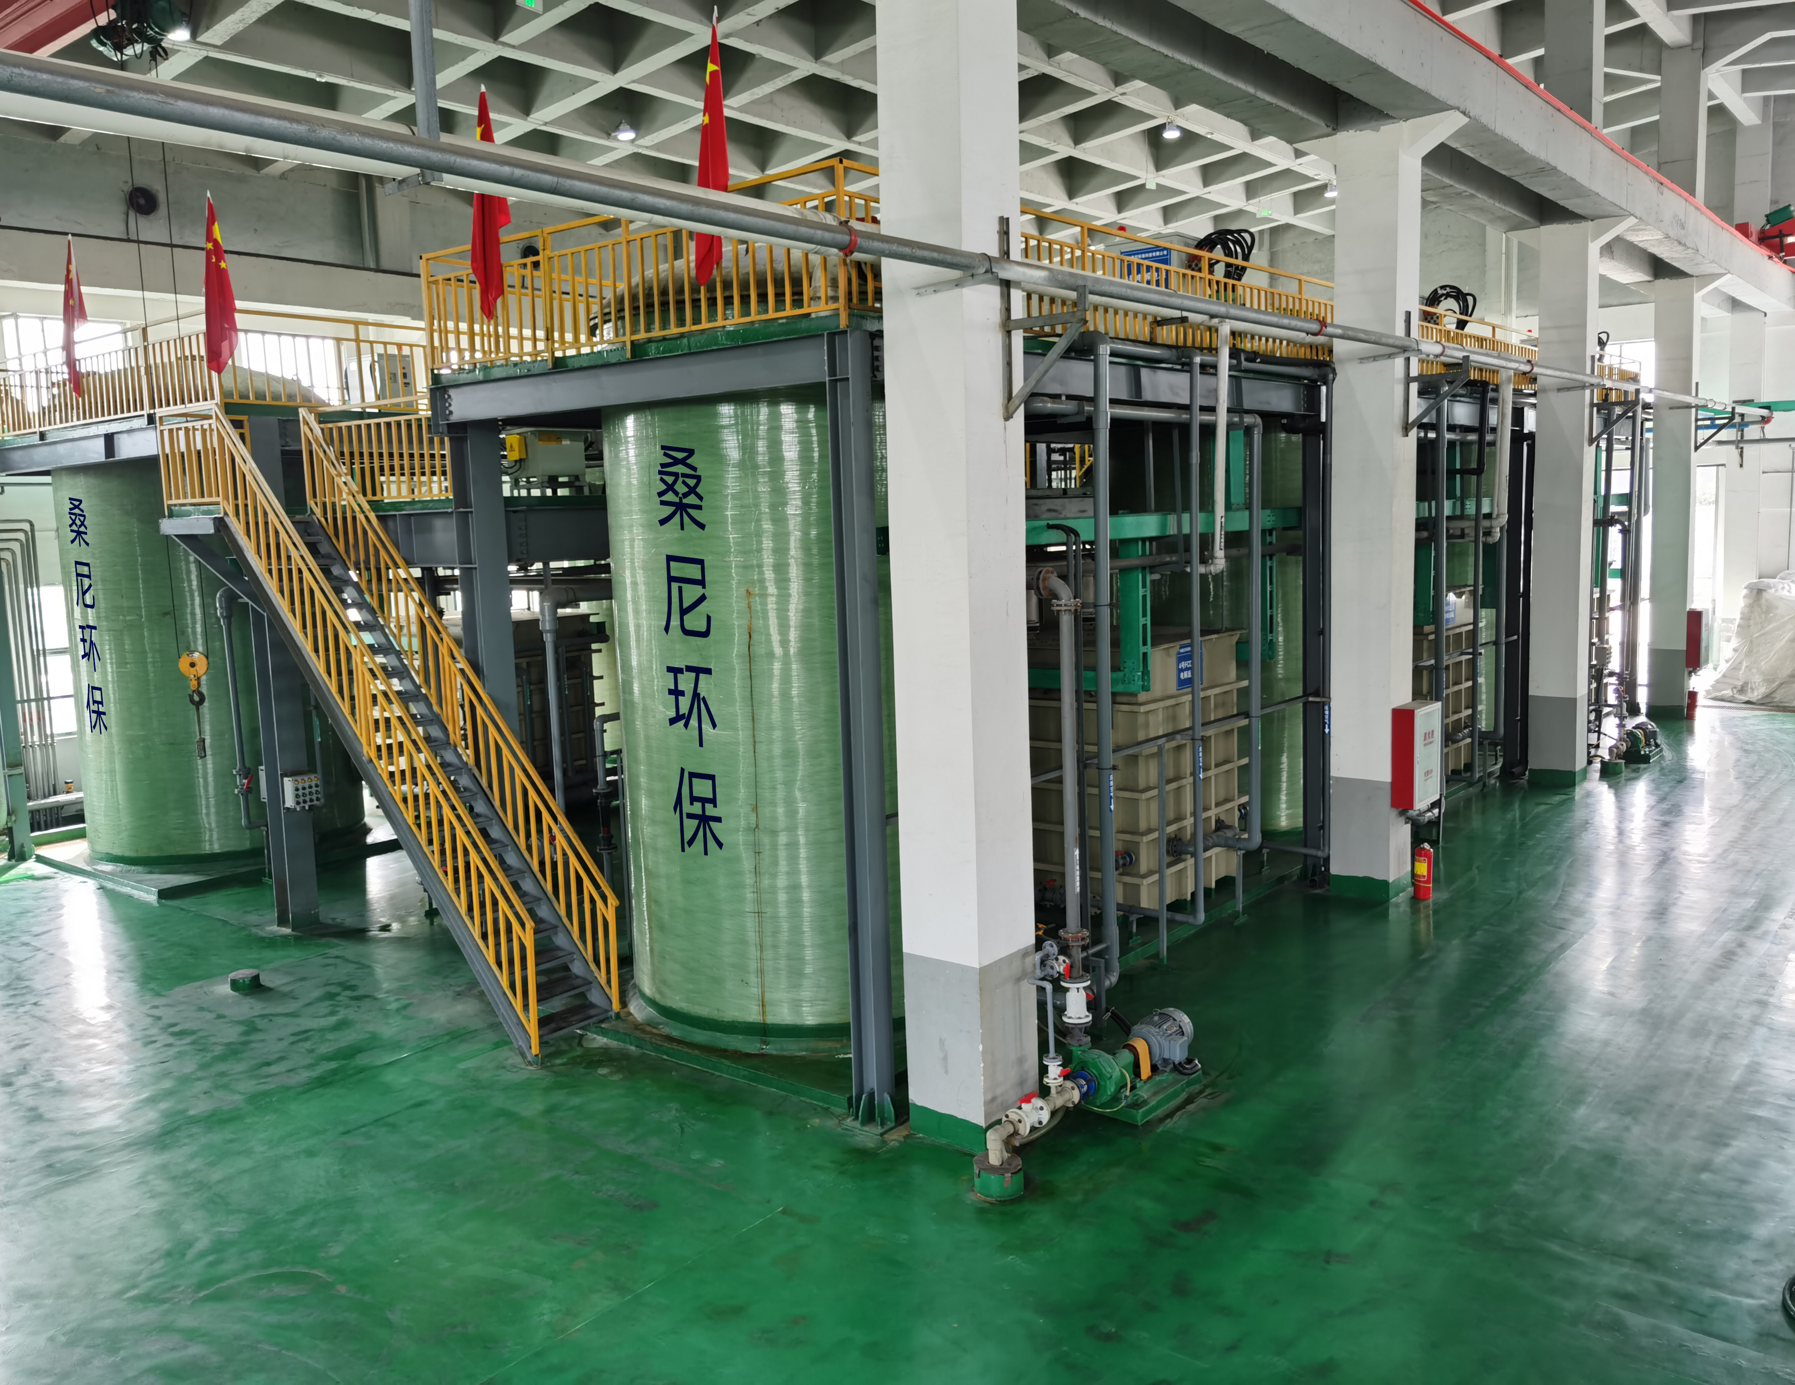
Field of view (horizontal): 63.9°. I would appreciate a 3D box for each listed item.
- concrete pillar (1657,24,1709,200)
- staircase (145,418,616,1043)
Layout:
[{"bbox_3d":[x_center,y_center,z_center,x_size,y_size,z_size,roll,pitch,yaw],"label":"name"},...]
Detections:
[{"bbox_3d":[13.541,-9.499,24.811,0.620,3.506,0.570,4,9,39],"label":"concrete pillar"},{"bbox_3d":[-4.596,0.036,12.567,5.340,5.195,0.891,4,9,39],"label":"staircase"}]

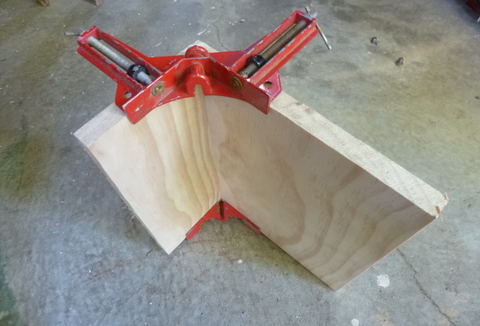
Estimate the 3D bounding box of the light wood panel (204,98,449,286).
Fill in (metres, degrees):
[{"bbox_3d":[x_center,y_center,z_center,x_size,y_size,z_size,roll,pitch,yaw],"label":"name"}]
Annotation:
[{"bbox_3d":[0.049,0.035,0.390,0.238,0.297,0.019,37,68,20],"label":"light wood panel"}]

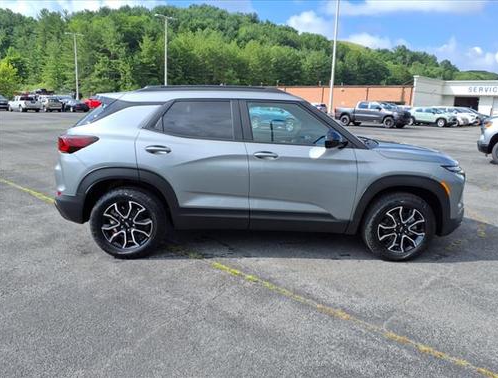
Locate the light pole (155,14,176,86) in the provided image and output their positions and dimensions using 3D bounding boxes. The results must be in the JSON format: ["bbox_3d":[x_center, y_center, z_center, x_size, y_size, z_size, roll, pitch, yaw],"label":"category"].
[{"bbox_3d":[-8.054,-11.907,38.468,2.300,9.400,0.350,-5,14,-32],"label":"light pole"}]

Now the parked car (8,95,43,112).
[{"bbox_3d":[-25.471,-9.600,44.500,4.750,1.750,1.870,12,15,39],"label":"parked car"}]

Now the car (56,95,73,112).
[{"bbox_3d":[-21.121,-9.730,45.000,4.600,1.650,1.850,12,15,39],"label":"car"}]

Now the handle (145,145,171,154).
[{"bbox_3d":[-0.818,-0.351,3.561,0.235,0.065,0.060,1,12,-4],"label":"handle"}]

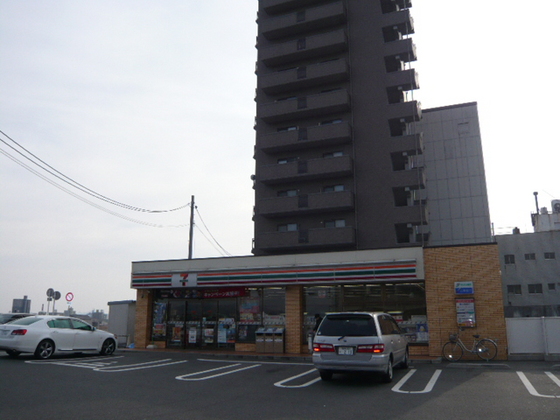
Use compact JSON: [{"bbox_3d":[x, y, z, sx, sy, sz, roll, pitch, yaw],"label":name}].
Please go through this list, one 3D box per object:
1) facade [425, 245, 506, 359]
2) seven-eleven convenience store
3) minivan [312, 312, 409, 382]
[{"bbox_3d":[6.474,3.171,15.899,2.450,3.900,0.500,-5,-14,22],"label":"facade"},{"bbox_3d":[0.783,4.716,22.475,13.300,4.000,9.000,-5,-14,22],"label":"seven-eleven convenience store"},{"bbox_3d":[2.504,3.638,12.513,1.770,1.720,4.720,-6,-14,22],"label":"minivan"}]

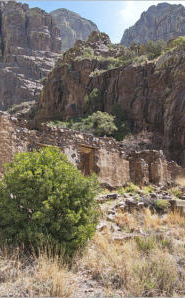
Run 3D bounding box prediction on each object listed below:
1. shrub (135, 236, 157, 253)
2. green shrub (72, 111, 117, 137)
[{"bbox_3d":[1.040,1.873,5.400,0.420,0.320,0.380,0,-4,0],"label":"shrub"},{"bbox_3d":[0.251,-1.963,23.000,3.800,2.700,3.400,0,-4,0],"label":"green shrub"}]

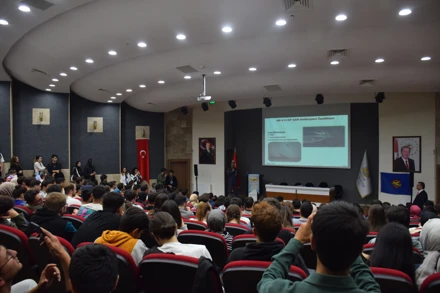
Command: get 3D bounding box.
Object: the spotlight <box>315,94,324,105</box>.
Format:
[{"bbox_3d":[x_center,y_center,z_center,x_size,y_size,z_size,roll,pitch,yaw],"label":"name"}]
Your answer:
[{"bbox_3d":[4.001,-1.881,13.200,0.340,0.420,0.380,0,0,25],"label":"spotlight"}]

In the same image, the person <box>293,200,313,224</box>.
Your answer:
[{"bbox_3d":[1.380,1.470,5.250,0.500,1.280,0.750,0,0,19],"label":"person"}]

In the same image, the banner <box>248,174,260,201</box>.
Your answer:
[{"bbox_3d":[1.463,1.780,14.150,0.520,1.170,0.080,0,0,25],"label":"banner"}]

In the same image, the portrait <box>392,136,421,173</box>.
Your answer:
[{"bbox_3d":[7.221,0.327,12.705,0.980,1.380,0.050,0,0,25],"label":"portrait"}]

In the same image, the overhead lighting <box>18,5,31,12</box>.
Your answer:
[{"bbox_3d":[-3.939,-2.774,6.650,0.200,0.080,0.200,0,0,0],"label":"overhead lighting"}]

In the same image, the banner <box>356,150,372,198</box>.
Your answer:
[{"bbox_3d":[5.969,1.154,13.600,0.650,2.000,0.350,0,0,25],"label":"banner"}]

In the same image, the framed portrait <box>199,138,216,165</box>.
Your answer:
[{"bbox_3d":[-0.610,0.238,16.364,0.950,1.330,0.050,0,0,25],"label":"framed portrait"}]

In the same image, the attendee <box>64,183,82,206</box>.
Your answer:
[{"bbox_3d":[-2.740,1.340,6.470,0.500,1.280,0.750,0,0,35],"label":"attendee"}]

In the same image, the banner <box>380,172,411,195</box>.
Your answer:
[{"bbox_3d":[6.558,1.394,12.300,0.980,0.840,0.080,0,0,32],"label":"banner"}]

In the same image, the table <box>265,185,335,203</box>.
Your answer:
[{"bbox_3d":[3.220,1.980,13.450,2.550,0.750,0.750,0,0,25],"label":"table"}]

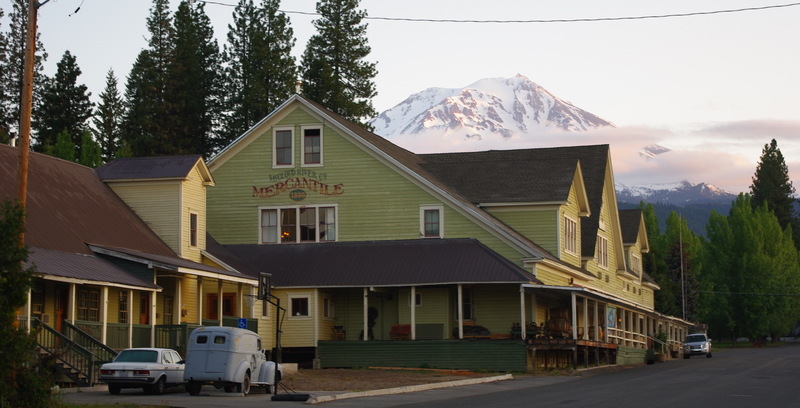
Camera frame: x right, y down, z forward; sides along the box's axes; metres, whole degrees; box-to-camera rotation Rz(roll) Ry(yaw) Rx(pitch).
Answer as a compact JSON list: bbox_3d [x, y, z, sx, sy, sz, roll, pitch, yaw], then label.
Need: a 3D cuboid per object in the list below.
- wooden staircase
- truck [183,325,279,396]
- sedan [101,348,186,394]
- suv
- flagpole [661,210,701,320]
[{"bbox_3d":[-11.121,5.152,57.666,2.300,2.300,2.150,-2,-7,16],"label":"wooden staircase"},{"bbox_3d":[-5.142,4.828,51.321,1.900,2.050,4.900,-2,-5,12],"label":"truck"},{"bbox_3d":[-8.064,5.385,53.836,1.790,1.430,4.800,-1,-5,10],"label":"sedan"},{"bbox_3d":[20.572,9.775,115.225,1.840,1.740,4.450,-2,-5,13],"label":"suv"},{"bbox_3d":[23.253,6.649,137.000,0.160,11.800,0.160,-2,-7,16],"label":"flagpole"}]

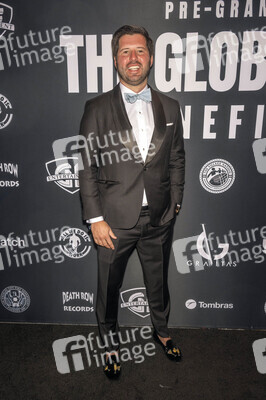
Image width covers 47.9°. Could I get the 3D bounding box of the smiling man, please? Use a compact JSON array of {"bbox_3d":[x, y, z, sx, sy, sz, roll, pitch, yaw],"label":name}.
[{"bbox_3d":[-0.008,0.050,1.626,0.550,1.800,0.350,-3,11,-15],"label":"smiling man"}]

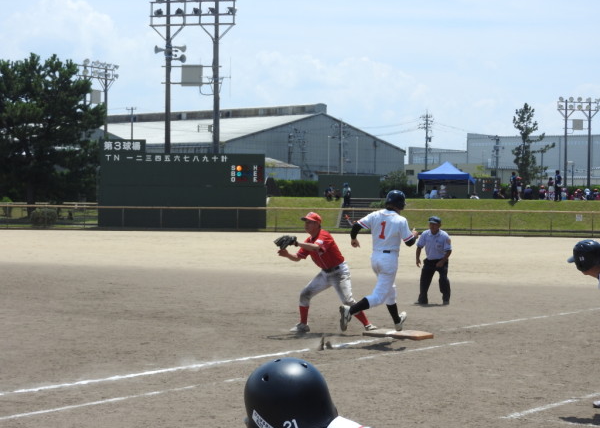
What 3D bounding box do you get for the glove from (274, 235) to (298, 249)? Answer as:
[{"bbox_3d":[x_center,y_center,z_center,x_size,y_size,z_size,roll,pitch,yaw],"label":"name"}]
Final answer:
[{"bbox_3d":[-0.168,0.356,17.300,0.280,0.180,0.200,0,1,-22],"label":"glove"}]

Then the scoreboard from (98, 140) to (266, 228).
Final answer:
[{"bbox_3d":[-6.228,-1.617,73.500,8.900,4.650,0.600,1,1,0],"label":"scoreboard"}]

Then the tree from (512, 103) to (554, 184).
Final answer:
[{"bbox_3d":[14.955,-4.140,89.000,2.700,5.900,2.500,1,1,0],"label":"tree"}]

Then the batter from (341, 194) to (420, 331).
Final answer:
[{"bbox_3d":[0.966,0.568,16.950,0.750,1.740,1.000,1,1,28],"label":"batter"}]

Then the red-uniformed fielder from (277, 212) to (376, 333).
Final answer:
[{"bbox_3d":[0.333,0.736,17.450,1.200,1.530,0.750,0,1,-31],"label":"red-uniformed fielder"}]

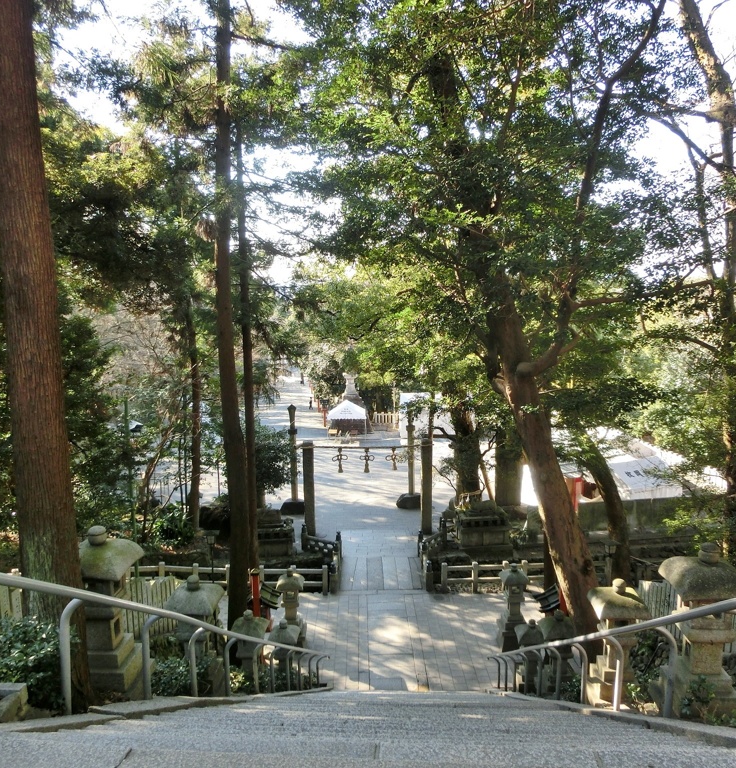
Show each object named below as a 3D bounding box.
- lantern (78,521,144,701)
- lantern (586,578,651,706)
[{"bbox_3d":[-2.229,1.859,5.951,0.570,1.383,0.570,1,8,4],"label":"lantern"},{"bbox_3d":[2.950,2.994,8.431,0.600,1.440,0.600,1,8,4],"label":"lantern"}]

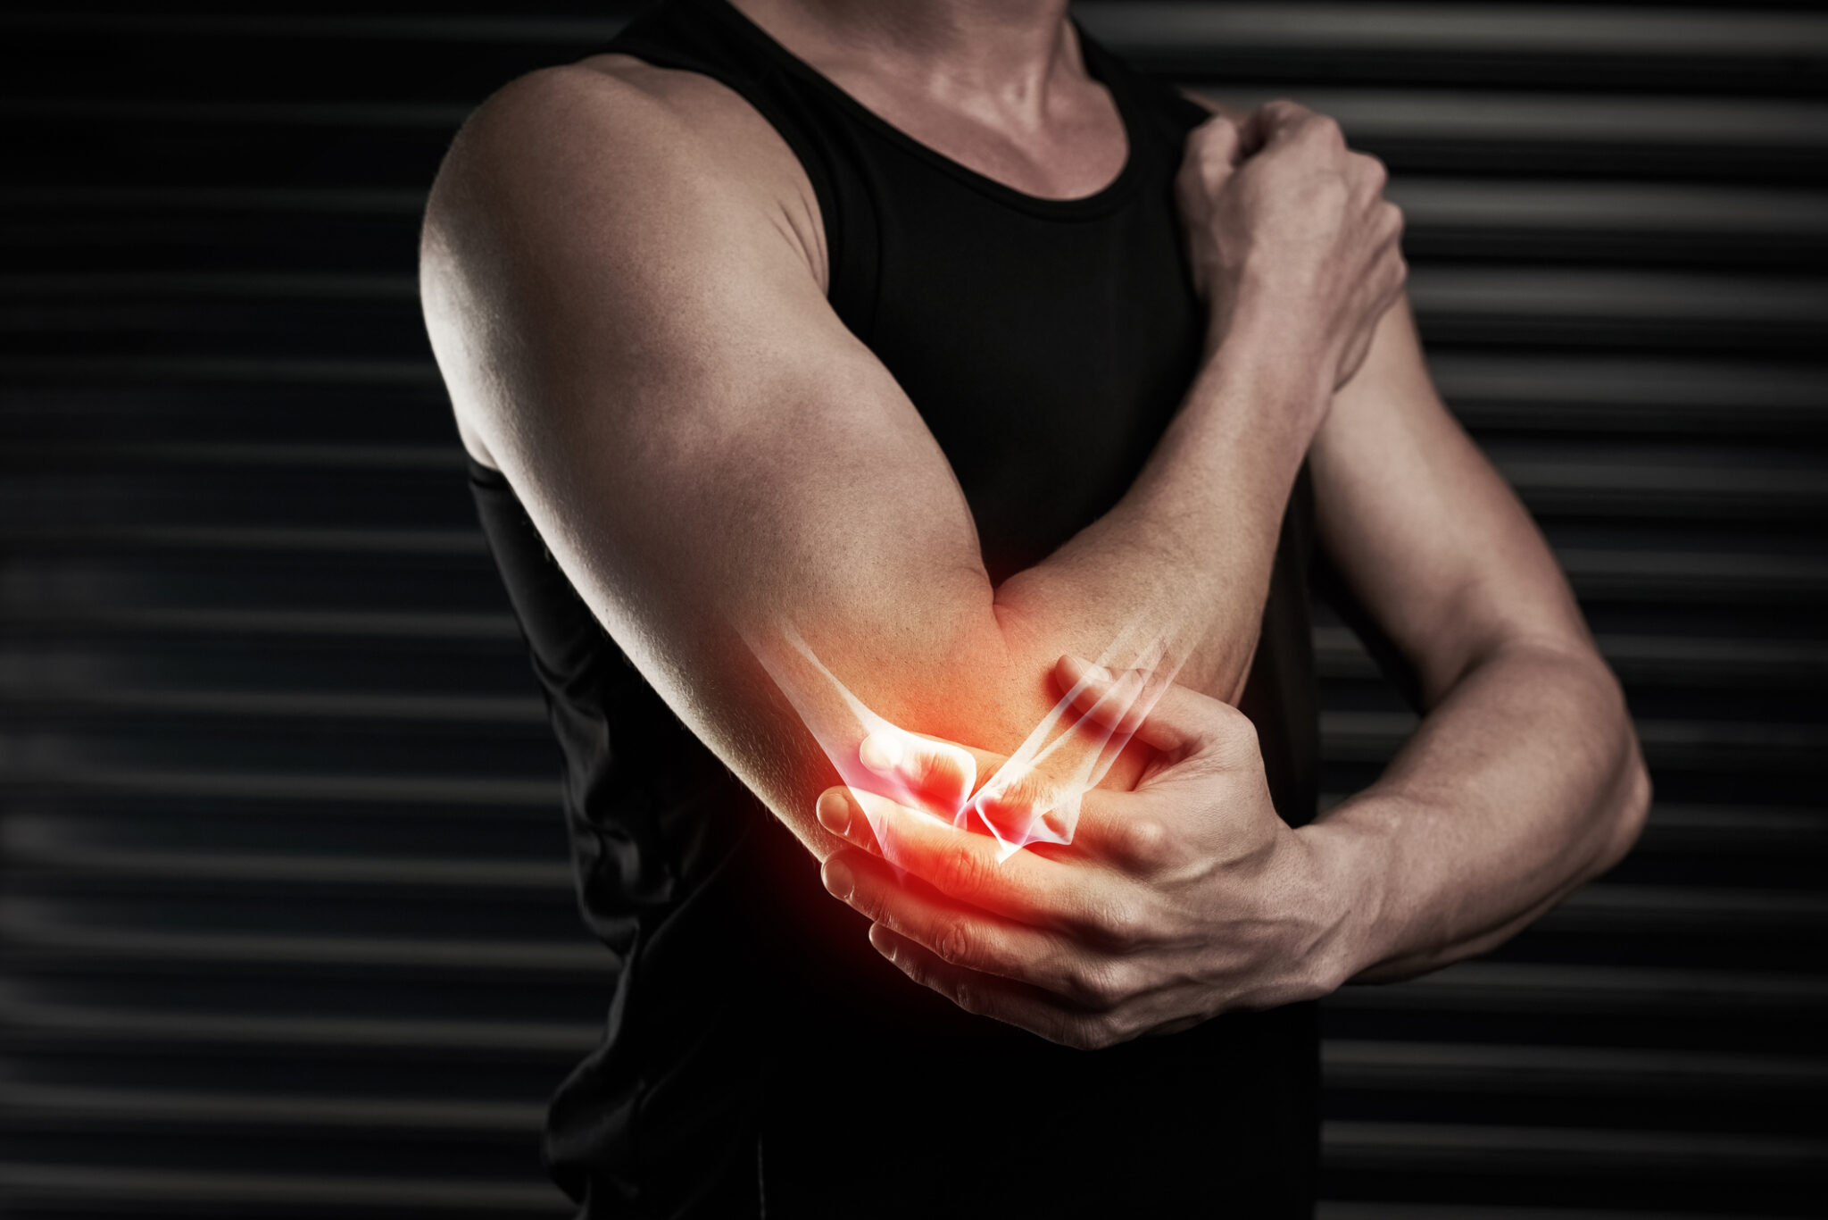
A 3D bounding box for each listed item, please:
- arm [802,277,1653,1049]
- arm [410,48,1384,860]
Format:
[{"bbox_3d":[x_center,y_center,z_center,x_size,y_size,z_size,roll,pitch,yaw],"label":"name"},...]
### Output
[{"bbox_3d":[0.127,-0.031,1.071,0.473,0.374,0.208,0,-9,-38],"label":"arm"},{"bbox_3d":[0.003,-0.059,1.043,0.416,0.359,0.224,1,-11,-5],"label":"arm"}]

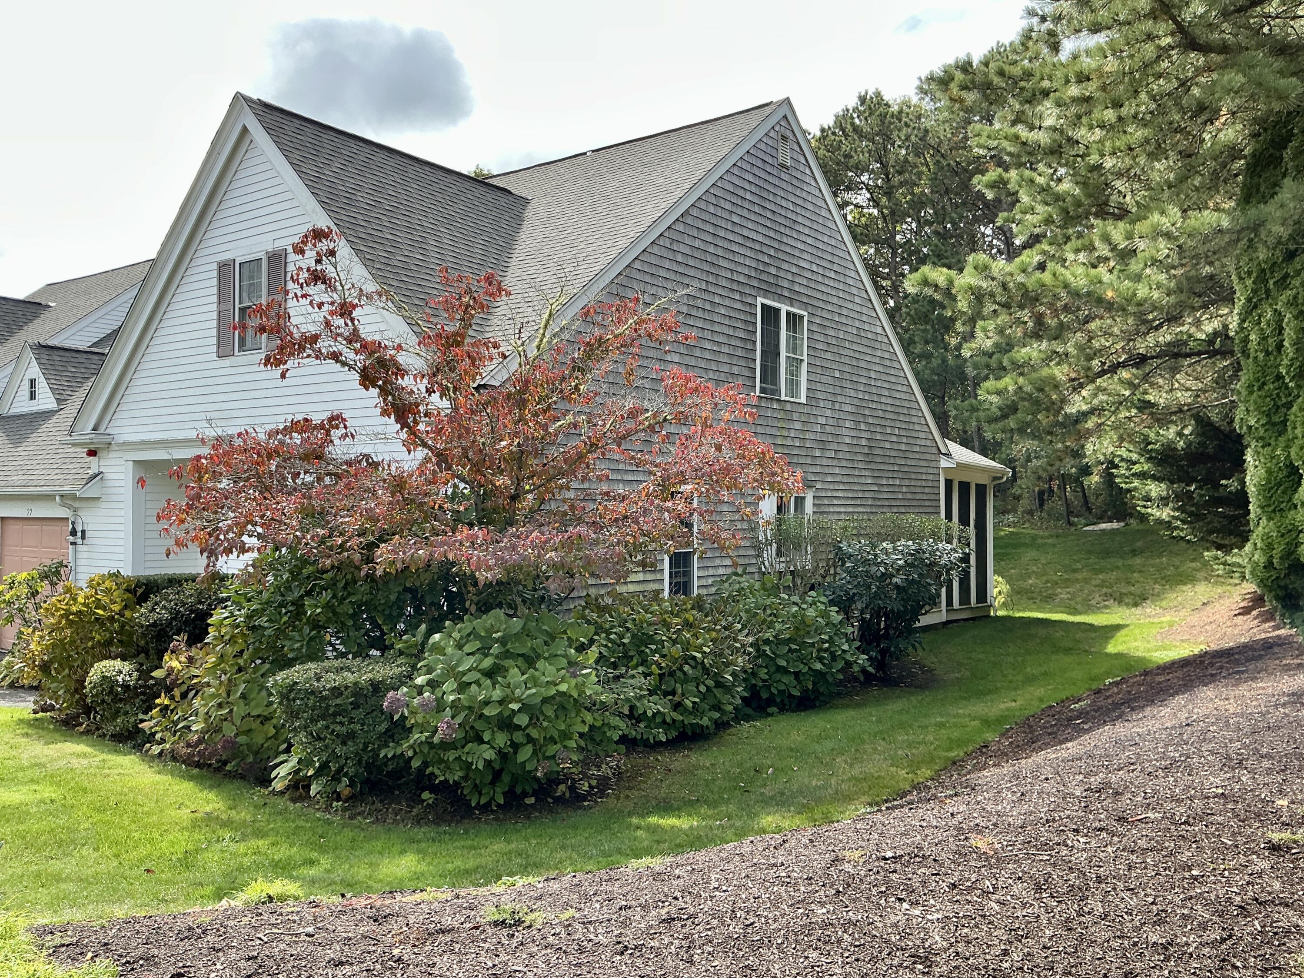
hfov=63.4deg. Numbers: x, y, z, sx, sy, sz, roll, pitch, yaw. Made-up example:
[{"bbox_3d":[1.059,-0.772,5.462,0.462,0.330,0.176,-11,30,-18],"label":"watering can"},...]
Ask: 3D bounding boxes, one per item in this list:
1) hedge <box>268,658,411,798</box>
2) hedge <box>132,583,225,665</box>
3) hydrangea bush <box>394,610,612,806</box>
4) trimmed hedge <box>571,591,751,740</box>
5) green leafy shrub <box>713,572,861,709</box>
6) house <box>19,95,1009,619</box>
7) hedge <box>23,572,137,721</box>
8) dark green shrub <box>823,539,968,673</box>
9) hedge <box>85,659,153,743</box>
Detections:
[{"bbox_3d":[-2.608,1.932,8.780,1.120,0.970,1.050,0,-1,37],"label":"hedge"},{"bbox_3d":[-5.148,1.785,11.500,1.000,1.350,0.950,0,-1,37],"label":"hedge"},{"bbox_3d":[-1.246,1.718,8.750,1.750,1.420,1.650,0,-1,0],"label":"hydrangea bush"},{"bbox_3d":[0.100,1.776,10.950,1.650,1.380,1.800,0,-1,37],"label":"trimmed hedge"},{"bbox_3d":[1.605,1.772,12.450,1.650,1.450,1.750,0,-1,0],"label":"green leafy shrub"},{"bbox_3d":[-1.436,-1.578,19.603,10.850,8.317,15.750,0,-1,37],"label":"house"},{"bbox_3d":[-6.481,1.705,11.950,1.200,1.520,1.100,0,-1,37],"label":"hedge"},{"bbox_3d":[3.331,1.626,14.400,1.750,1.820,1.900,0,-1,37],"label":"dark green shrub"},{"bbox_3d":[-5.284,2.046,10.450,0.640,0.780,0.620,0,-1,37],"label":"hedge"}]

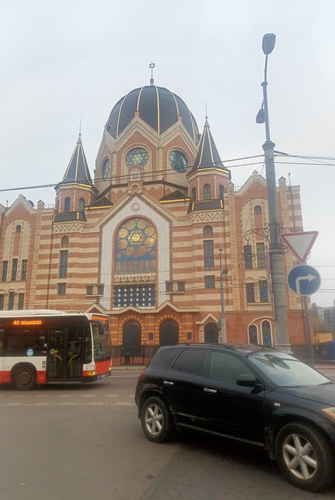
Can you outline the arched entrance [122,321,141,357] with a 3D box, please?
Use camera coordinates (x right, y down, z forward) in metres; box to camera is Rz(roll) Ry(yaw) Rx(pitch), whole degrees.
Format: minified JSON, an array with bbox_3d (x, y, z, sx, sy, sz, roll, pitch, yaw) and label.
[{"bbox_3d":[-3.607,8.754,39.944,1.900,3.520,0.400,-4,-15,12],"label":"arched entrance"}]

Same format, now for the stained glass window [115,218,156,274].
[{"bbox_3d":[-3.475,-0.509,43.259,4.624,6.280,0.300,-4,-15,12],"label":"stained glass window"}]

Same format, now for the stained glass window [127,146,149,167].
[{"bbox_3d":[-3.505,-10.612,46.363,2.720,2.720,0.300,-4,-15,12],"label":"stained glass window"}]

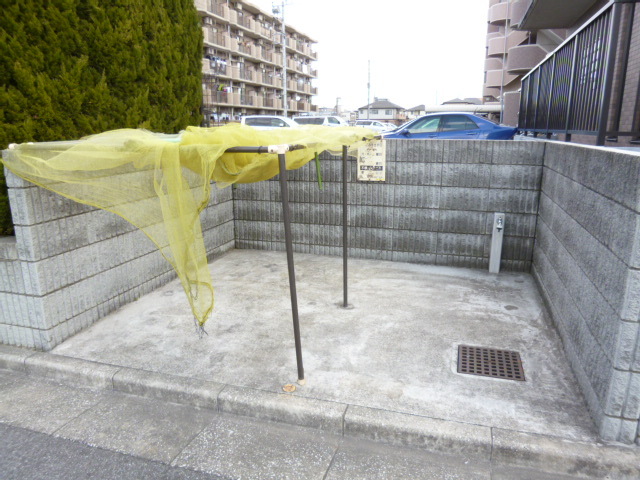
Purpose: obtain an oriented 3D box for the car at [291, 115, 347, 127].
[{"bbox_3d":[0.436,-8.483,34.000,4.750,1.850,1.750,4,15,15],"label":"car"}]

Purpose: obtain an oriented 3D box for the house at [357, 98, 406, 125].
[{"bbox_3d":[15.025,-29.982,106.888,10.500,7.300,9.000,4,15,16],"label":"house"}]

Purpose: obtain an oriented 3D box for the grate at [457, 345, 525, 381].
[{"bbox_3d":[0.906,0.663,2.369,0.323,0.030,0.305,4,15,16],"label":"grate"}]

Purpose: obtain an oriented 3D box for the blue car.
[{"bbox_3d":[2.970,-2.890,12.680,4.620,1.430,1.740,4,15,15],"label":"blue car"}]

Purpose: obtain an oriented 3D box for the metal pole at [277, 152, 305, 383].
[{"bbox_3d":[-0.127,0.161,2.046,0.030,1.108,0.030,-3,14,1],"label":"metal pole"}]

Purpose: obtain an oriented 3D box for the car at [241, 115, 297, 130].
[{"bbox_3d":[-2.518,-7.080,28.470,4.700,1.700,1.740,4,15,15],"label":"car"}]

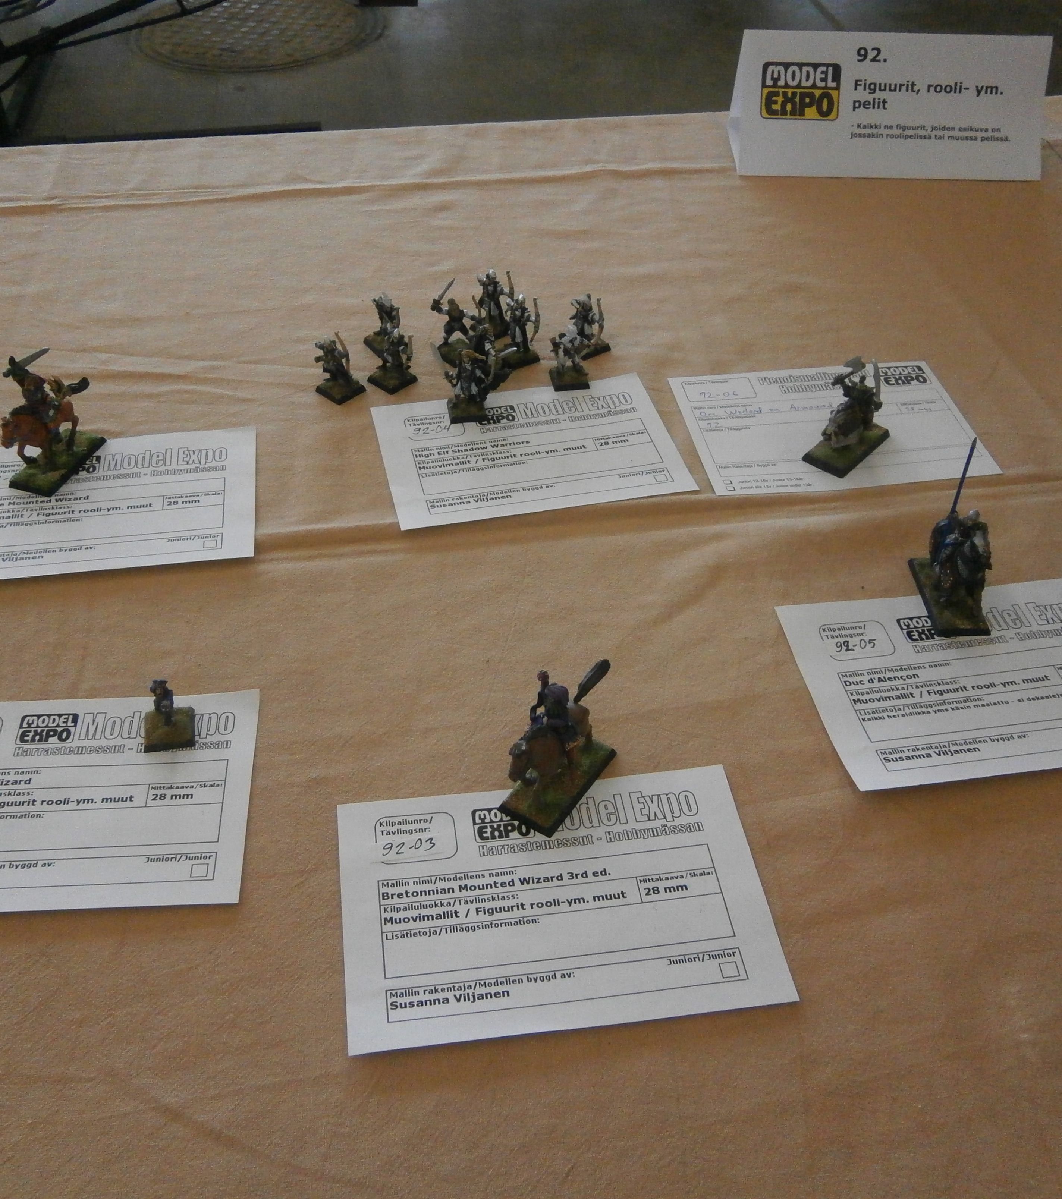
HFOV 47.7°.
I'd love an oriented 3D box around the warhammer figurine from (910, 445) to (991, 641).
[{"bbox_3d":[0.194,-0.032,0.525,0.026,0.088,0.051,-1,45,-3],"label":"warhammer figurine"}]

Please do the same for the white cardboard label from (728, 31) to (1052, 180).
[{"bbox_3d":[0.252,-0.354,0.843,0.211,0.083,0.084,1,45,-1],"label":"white cardboard label"}]

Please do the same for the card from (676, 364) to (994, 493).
[{"bbox_3d":[0.162,-0.096,0.650,0.153,0.002,0.102,-6,45,-7],"label":"card"}]

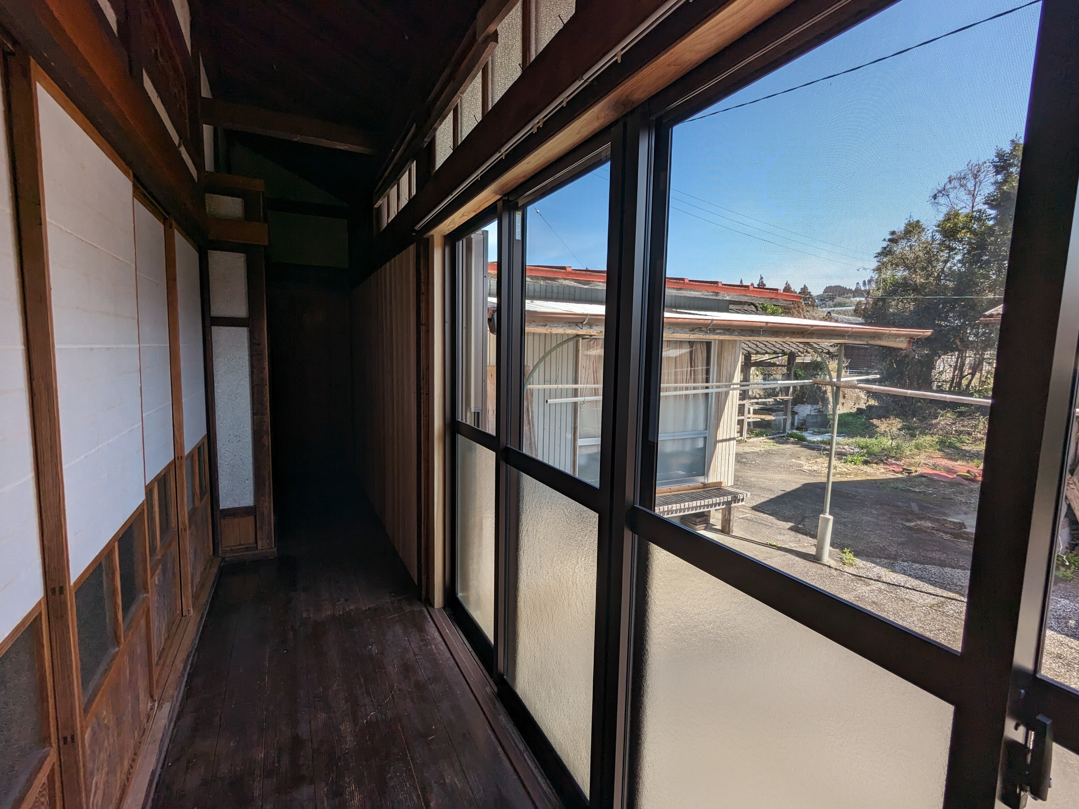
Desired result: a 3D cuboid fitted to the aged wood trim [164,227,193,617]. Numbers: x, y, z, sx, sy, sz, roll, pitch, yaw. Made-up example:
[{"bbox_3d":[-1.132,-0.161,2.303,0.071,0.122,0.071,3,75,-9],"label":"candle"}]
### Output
[{"bbox_3d":[-1.596,0.082,2.210,0.036,1.748,0.039,-2,7,-27],"label":"aged wood trim"}]

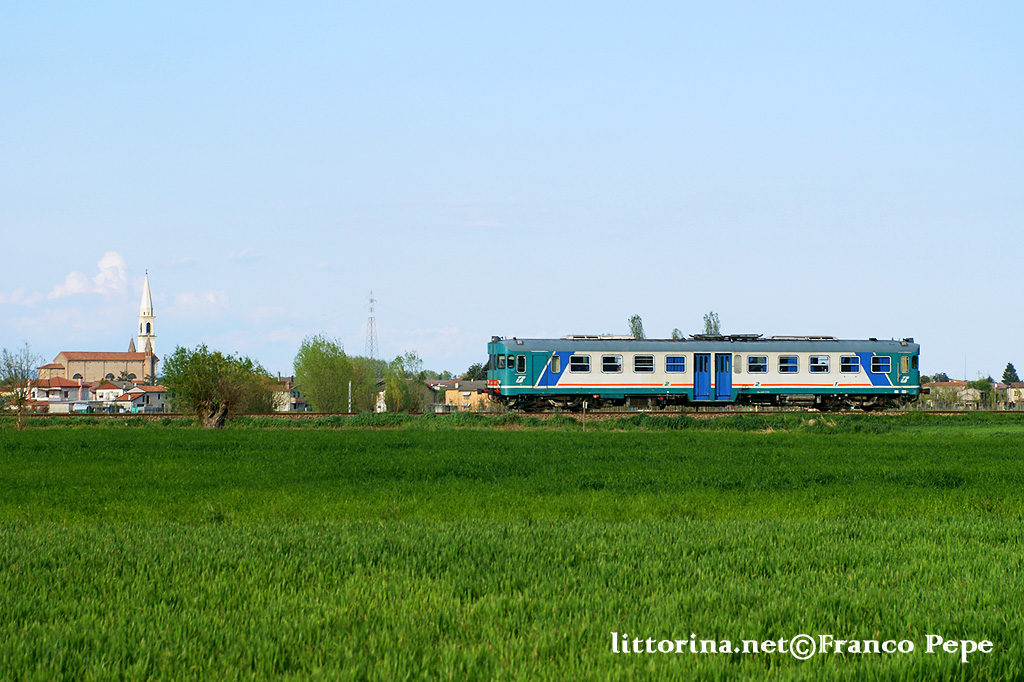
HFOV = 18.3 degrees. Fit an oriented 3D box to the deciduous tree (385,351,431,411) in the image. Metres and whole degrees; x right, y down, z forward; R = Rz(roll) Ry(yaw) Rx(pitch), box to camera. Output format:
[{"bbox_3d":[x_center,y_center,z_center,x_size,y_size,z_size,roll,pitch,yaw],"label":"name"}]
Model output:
[{"bbox_3d":[-8.040,3.572,245.000,3.600,5.683,3.500,0,-1,0],"label":"deciduous tree"}]

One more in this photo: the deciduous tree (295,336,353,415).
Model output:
[{"bbox_3d":[-14.502,2.963,245.000,4.800,6.926,4.600,0,-1,0],"label":"deciduous tree"}]

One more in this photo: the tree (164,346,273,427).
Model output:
[{"bbox_3d":[-13.483,2.107,145.800,5.100,3.848,4.900,0,-1,0],"label":"tree"}]

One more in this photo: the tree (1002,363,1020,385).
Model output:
[{"bbox_3d":[138.027,12.647,880.000,5.800,13.411,5.800,0,-1,0],"label":"tree"}]

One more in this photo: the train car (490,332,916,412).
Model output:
[{"bbox_3d":[9.754,1.672,158.939,23.500,3.850,2.900,0,-1,-18],"label":"train car"}]

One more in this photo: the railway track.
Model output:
[{"bbox_3d":[1.630,3.758,156.224,51.576,0.450,2.400,0,-1,-18],"label":"railway track"}]

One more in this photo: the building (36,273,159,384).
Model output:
[{"bbox_3d":[-138.933,0.319,1070.000,38.500,47.004,19.000,0,-1,-24],"label":"building"}]

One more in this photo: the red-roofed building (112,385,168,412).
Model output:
[{"bbox_3d":[-99.157,15.476,850.000,12.500,7.465,9.500,0,-1,-24],"label":"red-roofed building"}]

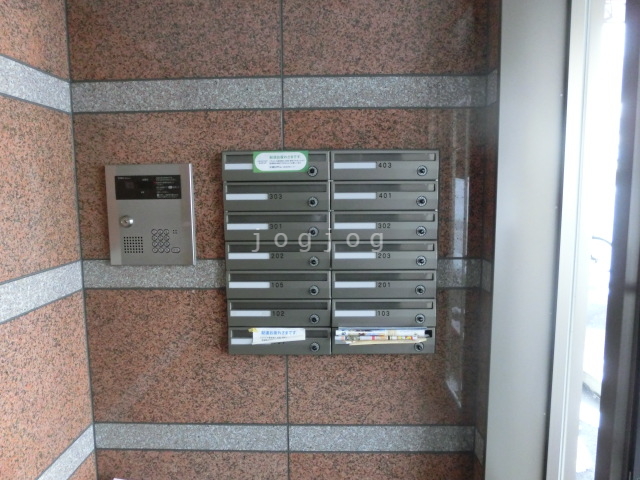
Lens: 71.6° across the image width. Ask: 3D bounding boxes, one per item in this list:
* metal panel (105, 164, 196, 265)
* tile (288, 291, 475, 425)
[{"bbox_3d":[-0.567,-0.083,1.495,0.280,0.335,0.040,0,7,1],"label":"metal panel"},{"bbox_3d":[0.218,0.413,1.565,0.663,0.495,0.025,0,7,1],"label":"tile"}]

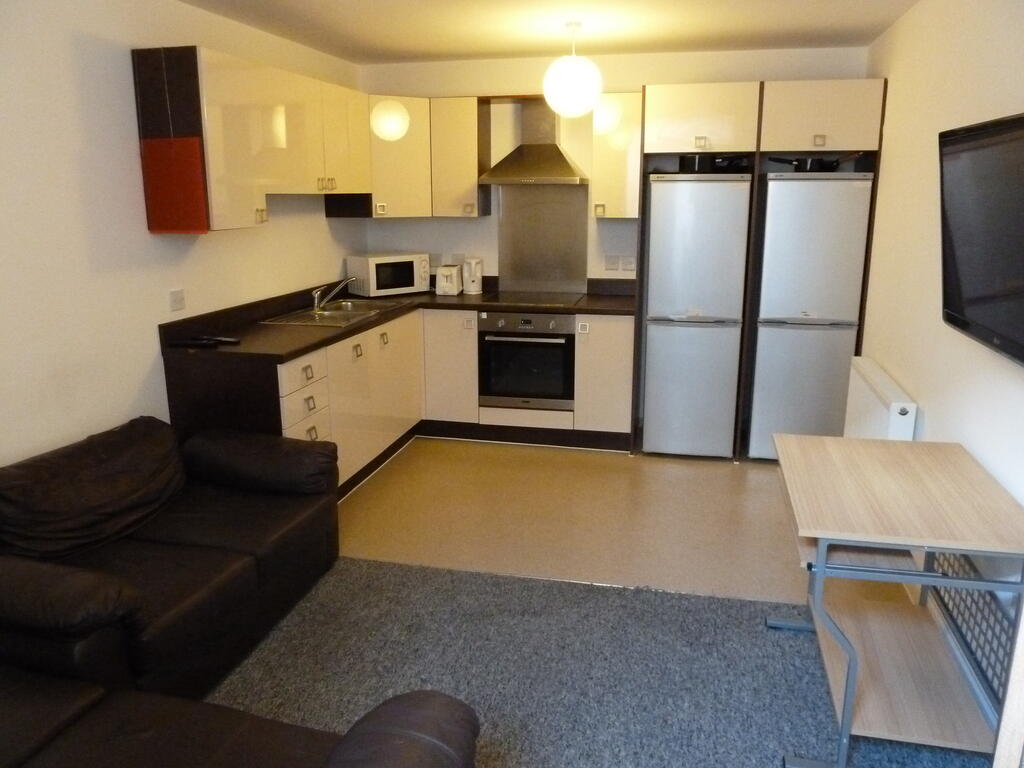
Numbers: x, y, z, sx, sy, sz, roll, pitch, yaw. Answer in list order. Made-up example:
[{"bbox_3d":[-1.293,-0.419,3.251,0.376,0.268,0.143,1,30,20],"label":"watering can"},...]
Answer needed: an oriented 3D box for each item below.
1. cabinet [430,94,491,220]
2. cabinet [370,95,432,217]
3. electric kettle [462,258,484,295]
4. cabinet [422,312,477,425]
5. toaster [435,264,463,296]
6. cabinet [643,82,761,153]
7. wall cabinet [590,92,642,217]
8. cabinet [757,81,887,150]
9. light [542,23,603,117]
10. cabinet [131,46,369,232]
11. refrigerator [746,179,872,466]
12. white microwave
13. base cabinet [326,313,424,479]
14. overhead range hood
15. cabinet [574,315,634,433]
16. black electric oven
[{"bbox_3d":[-0.320,-1.441,4.762,0.300,0.715,0.327,3,14,13],"label":"cabinet"},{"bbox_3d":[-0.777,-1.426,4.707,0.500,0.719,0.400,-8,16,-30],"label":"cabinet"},{"bbox_3d":[-0.262,-0.726,5.002,0.140,0.230,0.195,-1,14,-3],"label":"electric kettle"},{"bbox_3d":[-0.311,-0.172,4.905,0.357,0.715,0.570,3,14,13],"label":"cabinet"},{"bbox_3d":[-0.415,-0.702,4.979,0.145,0.183,0.255,1,14,3],"label":"toaster"},{"bbox_3d":[1.075,-1.482,4.200,0.600,0.355,0.600,3,14,14],"label":"cabinet"},{"bbox_3d":[0.659,-1.383,4.519,0.300,0.719,0.315,3,14,14],"label":"wall cabinet"},{"bbox_3d":[1.655,-1.436,4.053,0.601,0.355,0.600,3,14,14],"label":"cabinet"},{"bbox_3d":[0.314,-1.610,3.807,0.300,0.472,0.300,3,14,14],"label":"light"},{"bbox_3d":[-1.187,-1.171,3.721,0.319,0.724,1.594,3,14,14],"label":"cabinet"},{"bbox_3d":[1.693,-0.393,4.327,0.540,1.631,0.575,3,14,14],"label":"refrigerator"},{"bbox_3d":[-0.823,-0.737,4.943,0.448,0.251,0.318,-11,18,-38],"label":"white microwave"},{"bbox_3d":[-0.998,0.010,4.145,0.600,0.710,1.223,3,14,14],"label":"base cabinet"},{"bbox_3d":[0.154,-1.487,4.520,0.600,0.533,0.500,3,14,14],"label":"overhead range hood"},{"bbox_3d":[0.617,-0.124,4.670,0.344,0.710,0.600,3,14,14],"label":"cabinet"},{"bbox_3d":[0.147,-0.192,4.759,0.597,0.597,0.570,3,14,13],"label":"black electric oven"}]

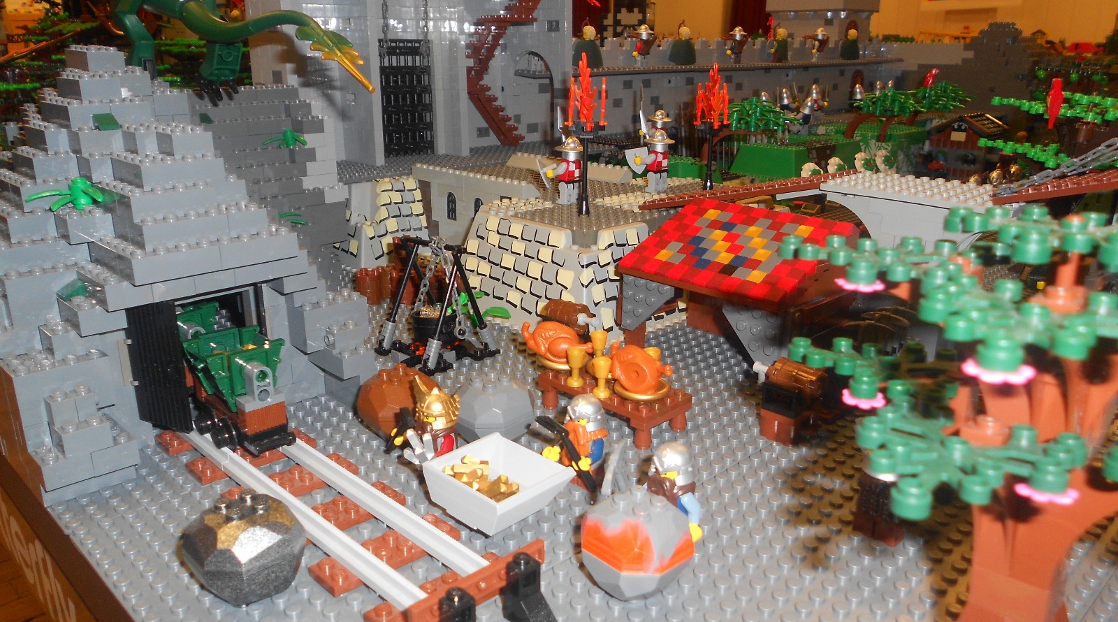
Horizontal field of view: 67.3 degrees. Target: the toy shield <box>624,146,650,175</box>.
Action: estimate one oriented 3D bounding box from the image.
[{"bbox_3d":[0.057,-0.106,0.600,0.016,0.019,0.008,-7,13,5],"label":"toy shield"}]

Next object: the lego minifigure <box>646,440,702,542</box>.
[{"bbox_3d":[0.038,0.062,0.284,0.017,0.036,0.024,-16,24,-42],"label":"lego minifigure"}]

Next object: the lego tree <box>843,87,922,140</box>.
[{"bbox_3d":[0.366,-0.224,0.950,0.068,0.053,0.068,-16,24,-42],"label":"lego tree"}]

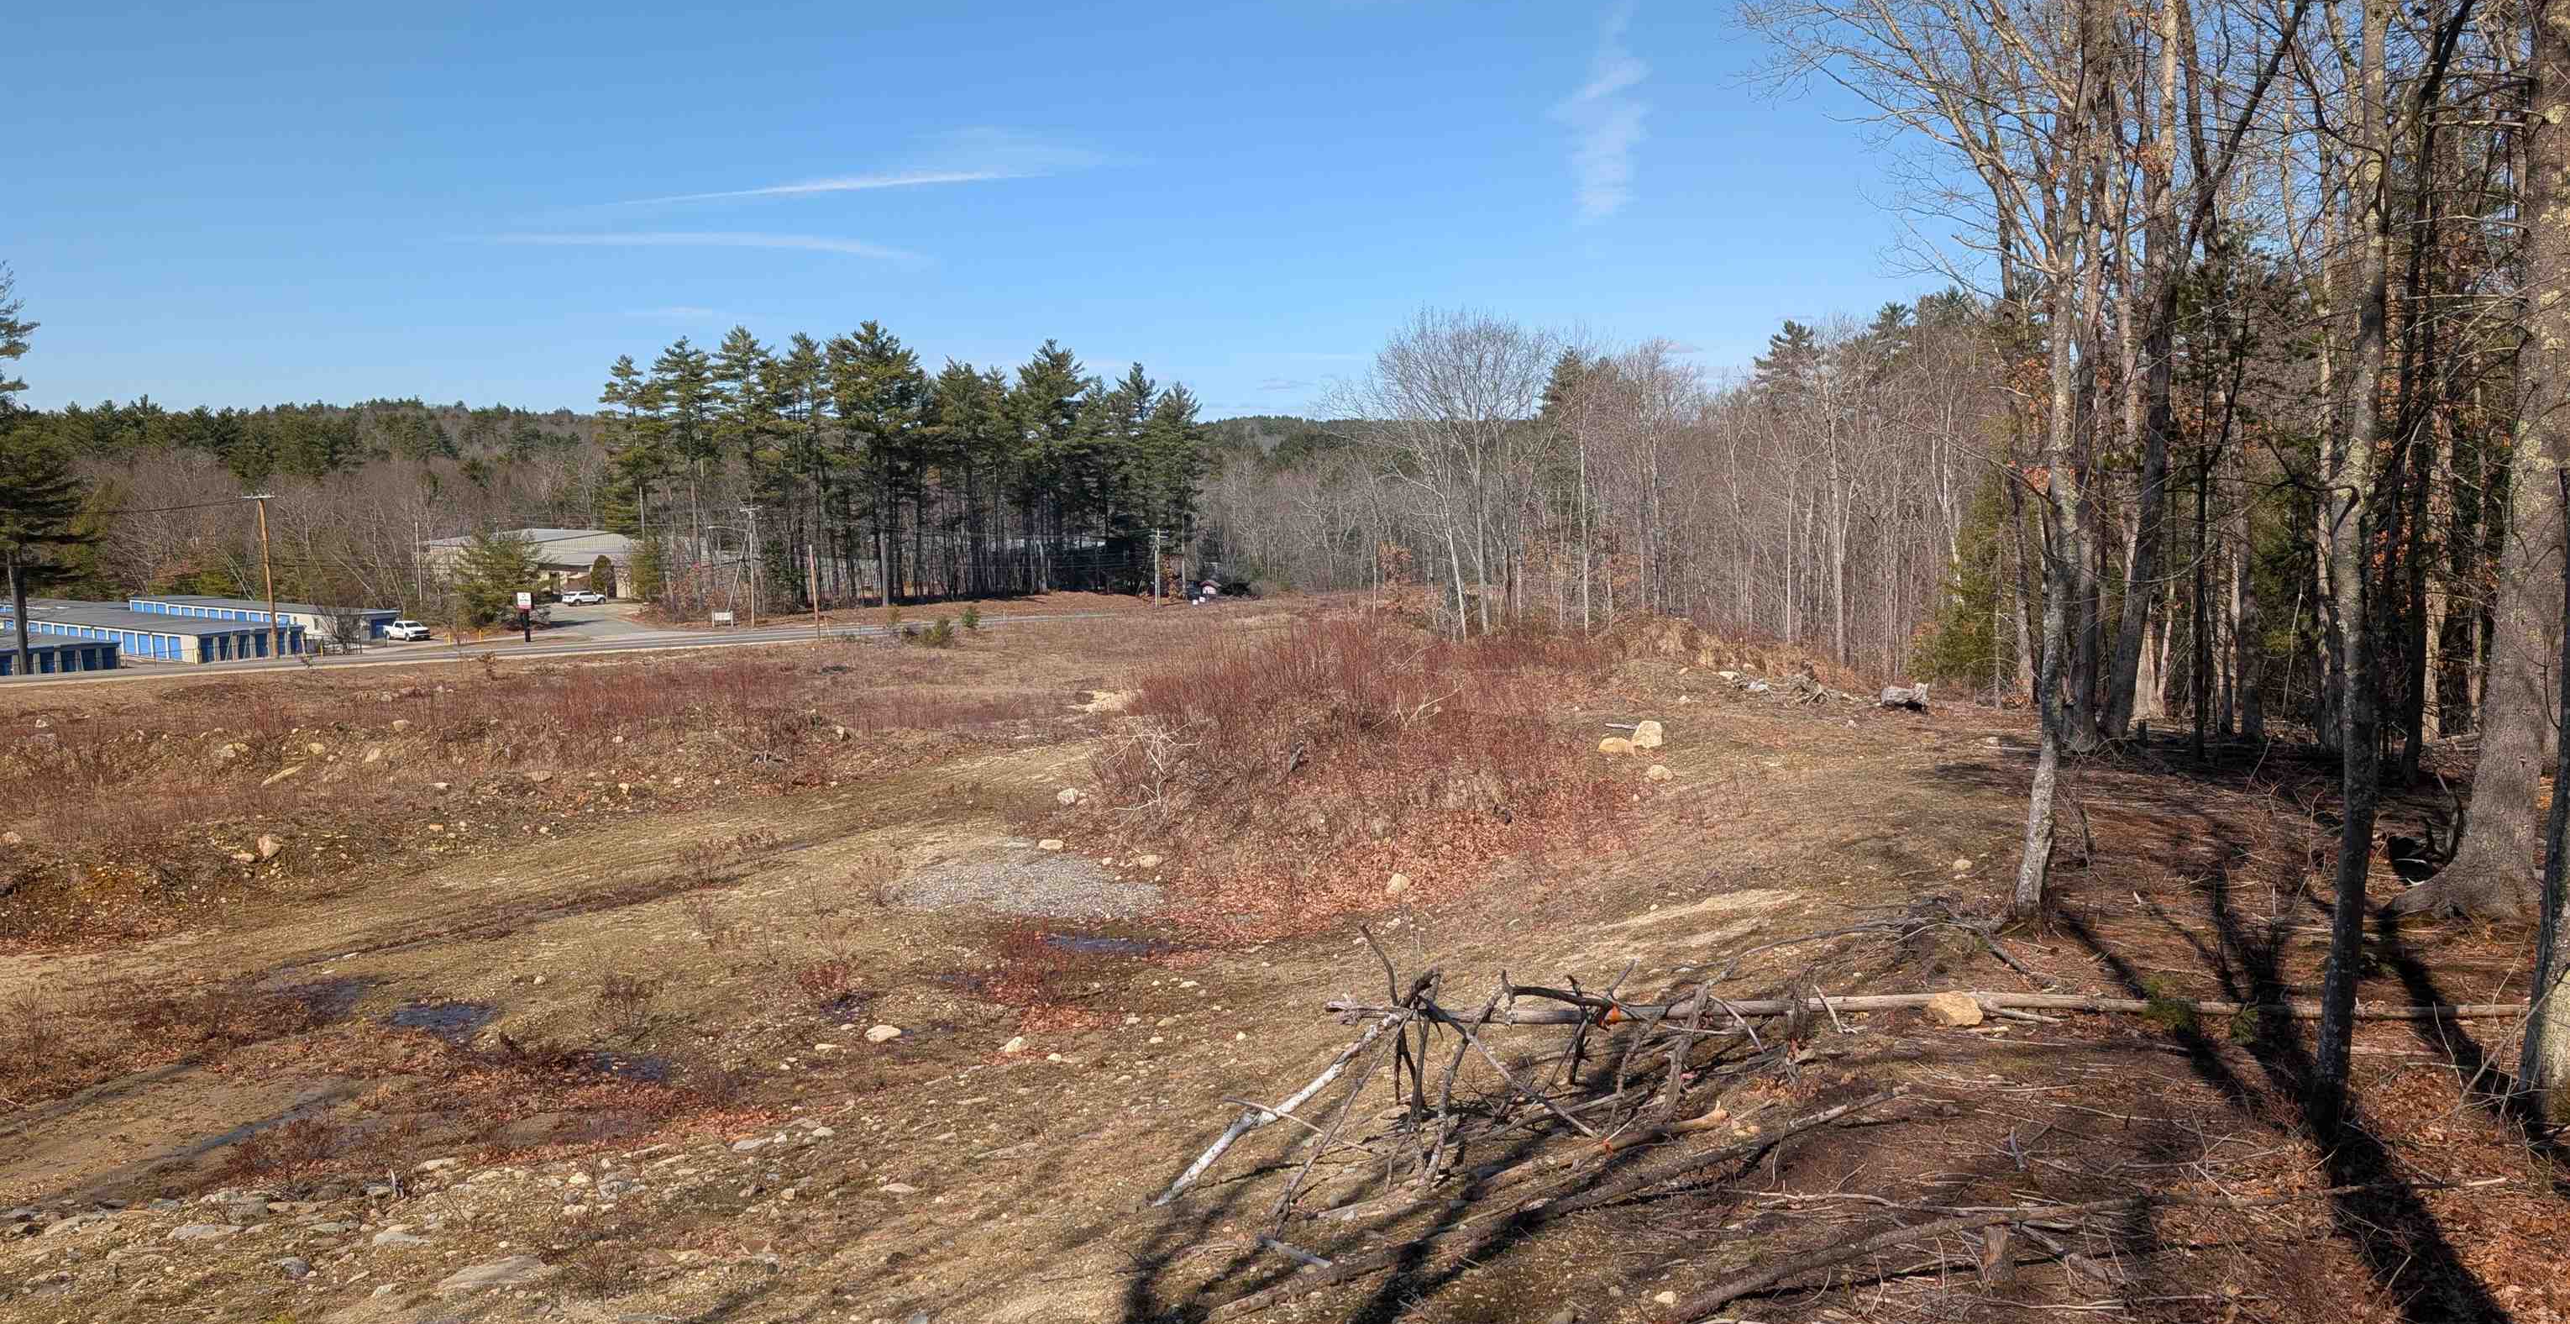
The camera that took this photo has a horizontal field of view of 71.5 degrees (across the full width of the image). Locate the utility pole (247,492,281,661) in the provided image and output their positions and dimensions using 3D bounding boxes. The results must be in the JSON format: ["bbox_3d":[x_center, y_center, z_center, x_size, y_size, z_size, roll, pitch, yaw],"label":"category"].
[{"bbox_3d":[-69.152,-5.762,121.447,2.500,11.314,0.400,0,6,20],"label":"utility pole"}]

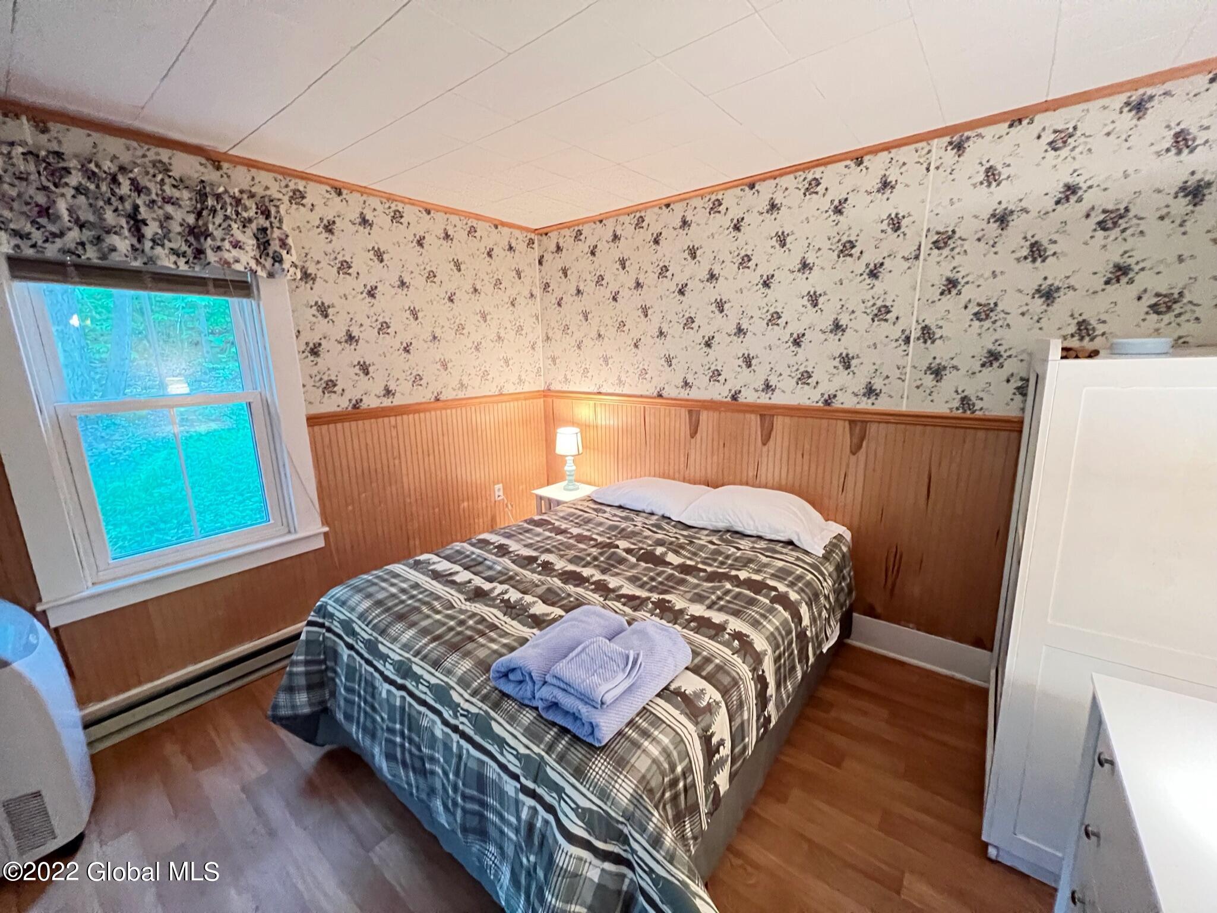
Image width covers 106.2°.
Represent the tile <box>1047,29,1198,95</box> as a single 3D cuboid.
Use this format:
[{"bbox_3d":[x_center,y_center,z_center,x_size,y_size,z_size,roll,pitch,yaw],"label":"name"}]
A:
[{"bbox_3d":[1.650,-1.292,1.504,0.308,0.018,0.265,9,18,37],"label":"tile"}]

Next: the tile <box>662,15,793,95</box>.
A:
[{"bbox_3d":[0.368,-1.220,1.395,0.308,0.018,0.305,9,18,37],"label":"tile"}]

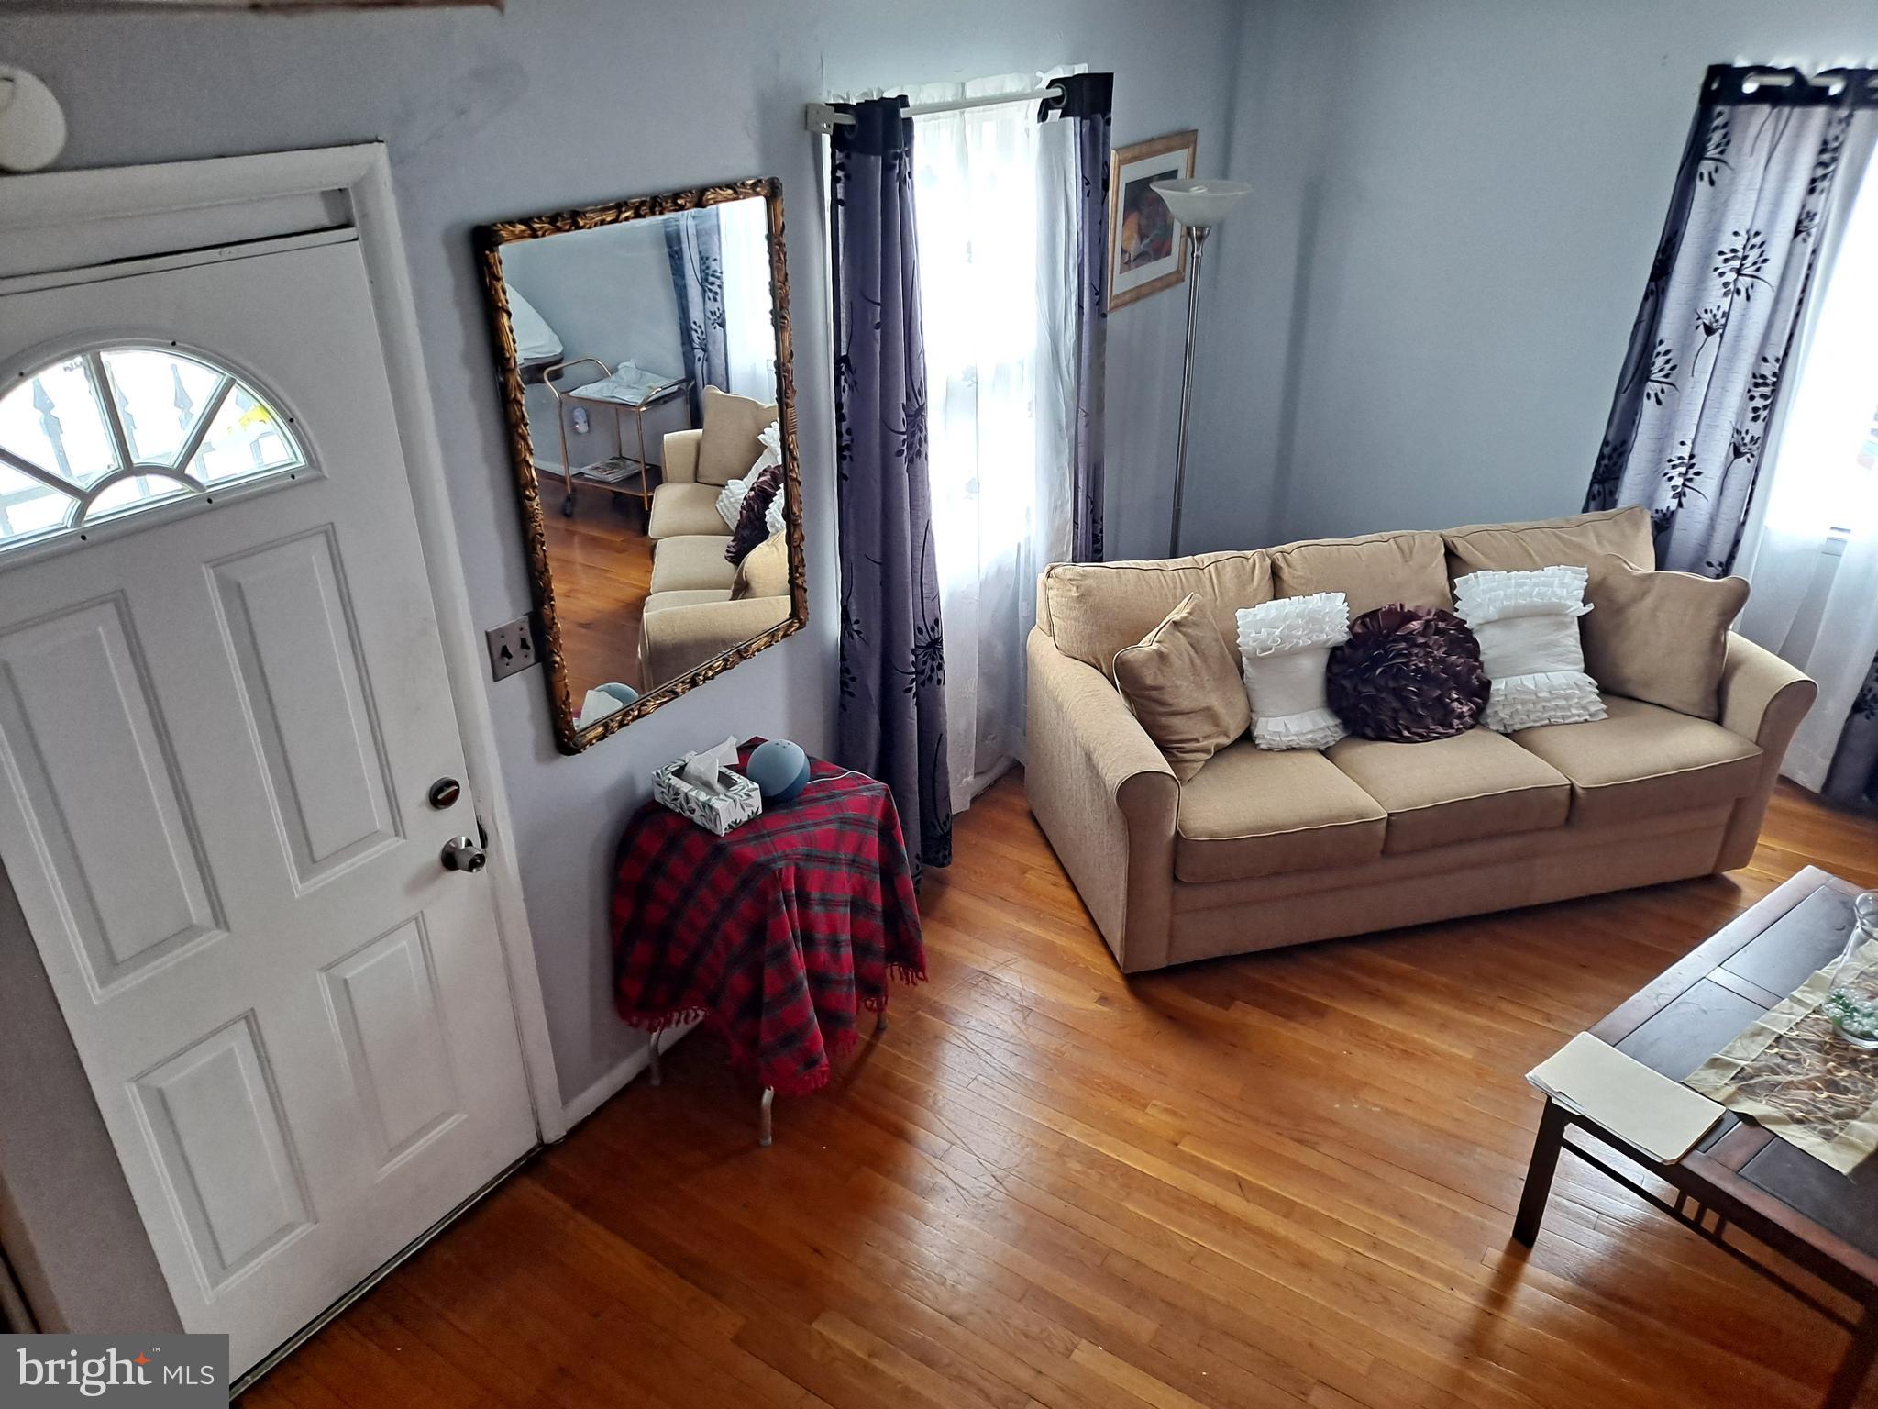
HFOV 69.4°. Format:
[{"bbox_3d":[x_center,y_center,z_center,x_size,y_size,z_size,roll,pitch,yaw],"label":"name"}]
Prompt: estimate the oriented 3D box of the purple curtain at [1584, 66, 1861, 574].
[{"bbox_3d":[2.267,-0.771,4.175,0.460,2.150,0.140,18,33,31],"label":"purple curtain"}]

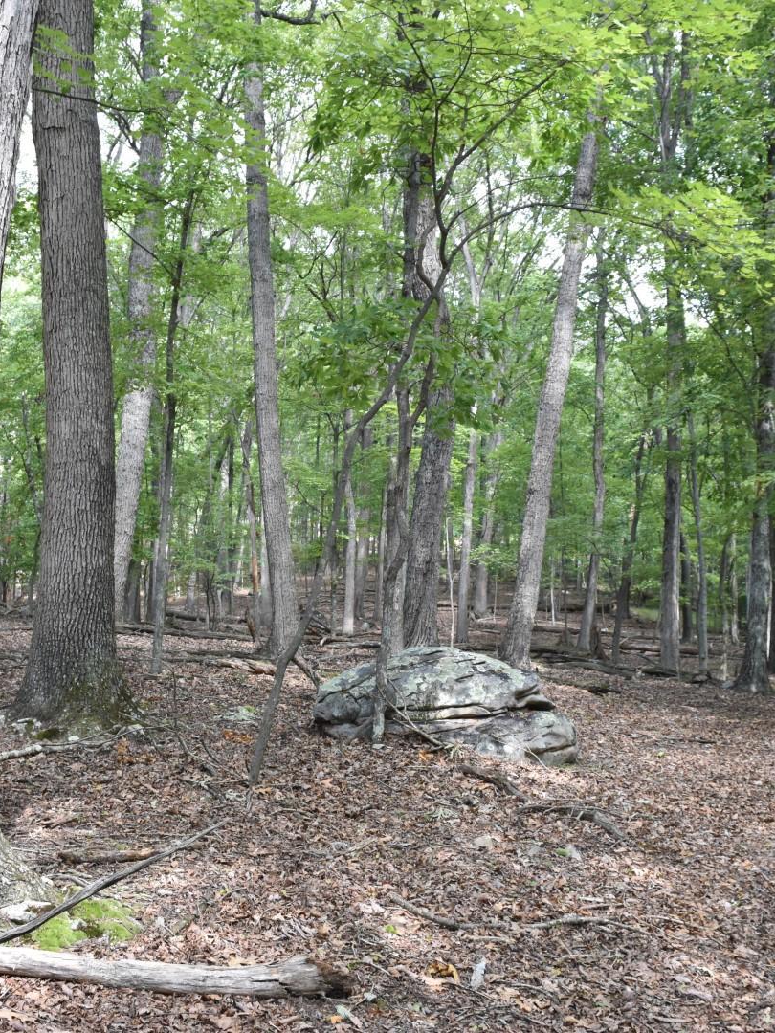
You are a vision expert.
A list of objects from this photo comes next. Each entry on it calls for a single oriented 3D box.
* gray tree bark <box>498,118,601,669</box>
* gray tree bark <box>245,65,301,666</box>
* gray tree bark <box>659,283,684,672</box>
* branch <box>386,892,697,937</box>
[{"bbox_3d":[2.693,-2.045,18.843,0.482,8.981,0.482,7,-3,7],"label":"gray tree bark"},{"bbox_3d":[-1.980,-2.716,19.378,0.515,10.026,0.515,-3,-3,-5],"label":"gray tree bark"},{"bbox_3d":[4.226,-0.577,17.300,0.340,5.806,0.340,1,-3,0],"label":"gray tree bark"},{"bbox_3d":[0.664,1.714,5.041,1.328,0.060,0.330,2,-2,8],"label":"branch"}]

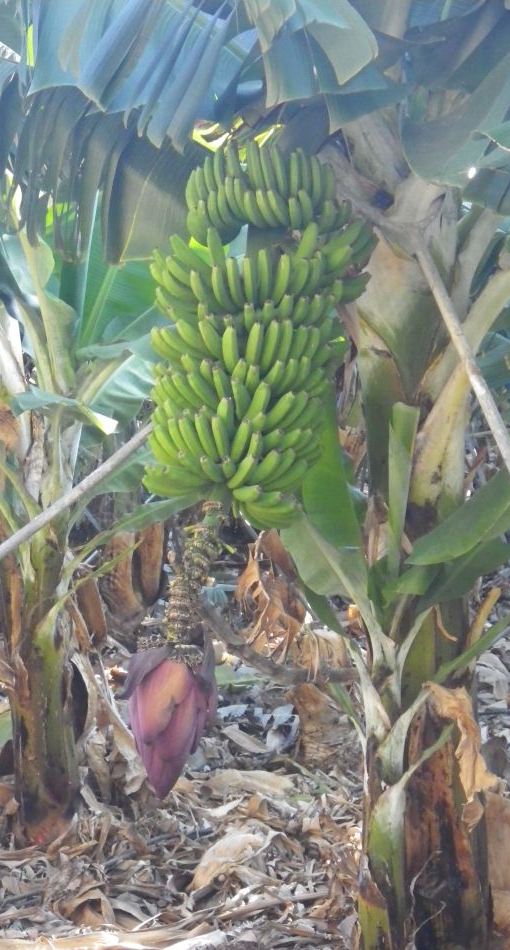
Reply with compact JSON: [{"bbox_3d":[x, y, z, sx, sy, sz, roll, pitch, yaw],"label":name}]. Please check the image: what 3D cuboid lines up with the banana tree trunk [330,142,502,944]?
[{"bbox_3d":[0.391,0.176,4.700,0.380,1.950,0.360,0,3,0],"label":"banana tree trunk"}]

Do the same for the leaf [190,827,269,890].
[{"bbox_3d":[-0.072,1.088,5.500,0.215,0.110,0.270,0,3,0],"label":"leaf"}]

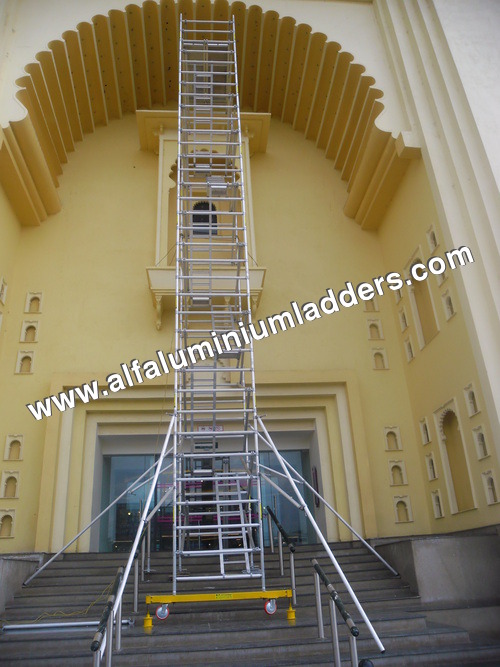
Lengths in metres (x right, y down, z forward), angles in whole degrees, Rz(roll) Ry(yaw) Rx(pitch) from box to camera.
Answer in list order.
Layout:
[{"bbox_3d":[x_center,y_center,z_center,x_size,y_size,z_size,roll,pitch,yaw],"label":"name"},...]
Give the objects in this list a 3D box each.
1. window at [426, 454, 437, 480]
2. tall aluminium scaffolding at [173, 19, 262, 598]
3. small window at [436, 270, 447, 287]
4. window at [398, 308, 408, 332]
[{"bbox_3d":[4.250,3.120,12.160,0.100,0.610,0.430,-1,-24,-5],"label":"window"},{"bbox_3d":[-0.867,-1.776,11.679,1.420,13.600,1.970,-1,-25,-5],"label":"tall aluminium scaffolding"},{"bbox_3d":[4.589,-1.512,12.471,0.120,0.660,0.490,-1,-25,-5],"label":"small window"},{"bbox_3d":[4.070,-0.380,13.760,0.100,0.610,0.430,-1,-24,-5],"label":"window"}]

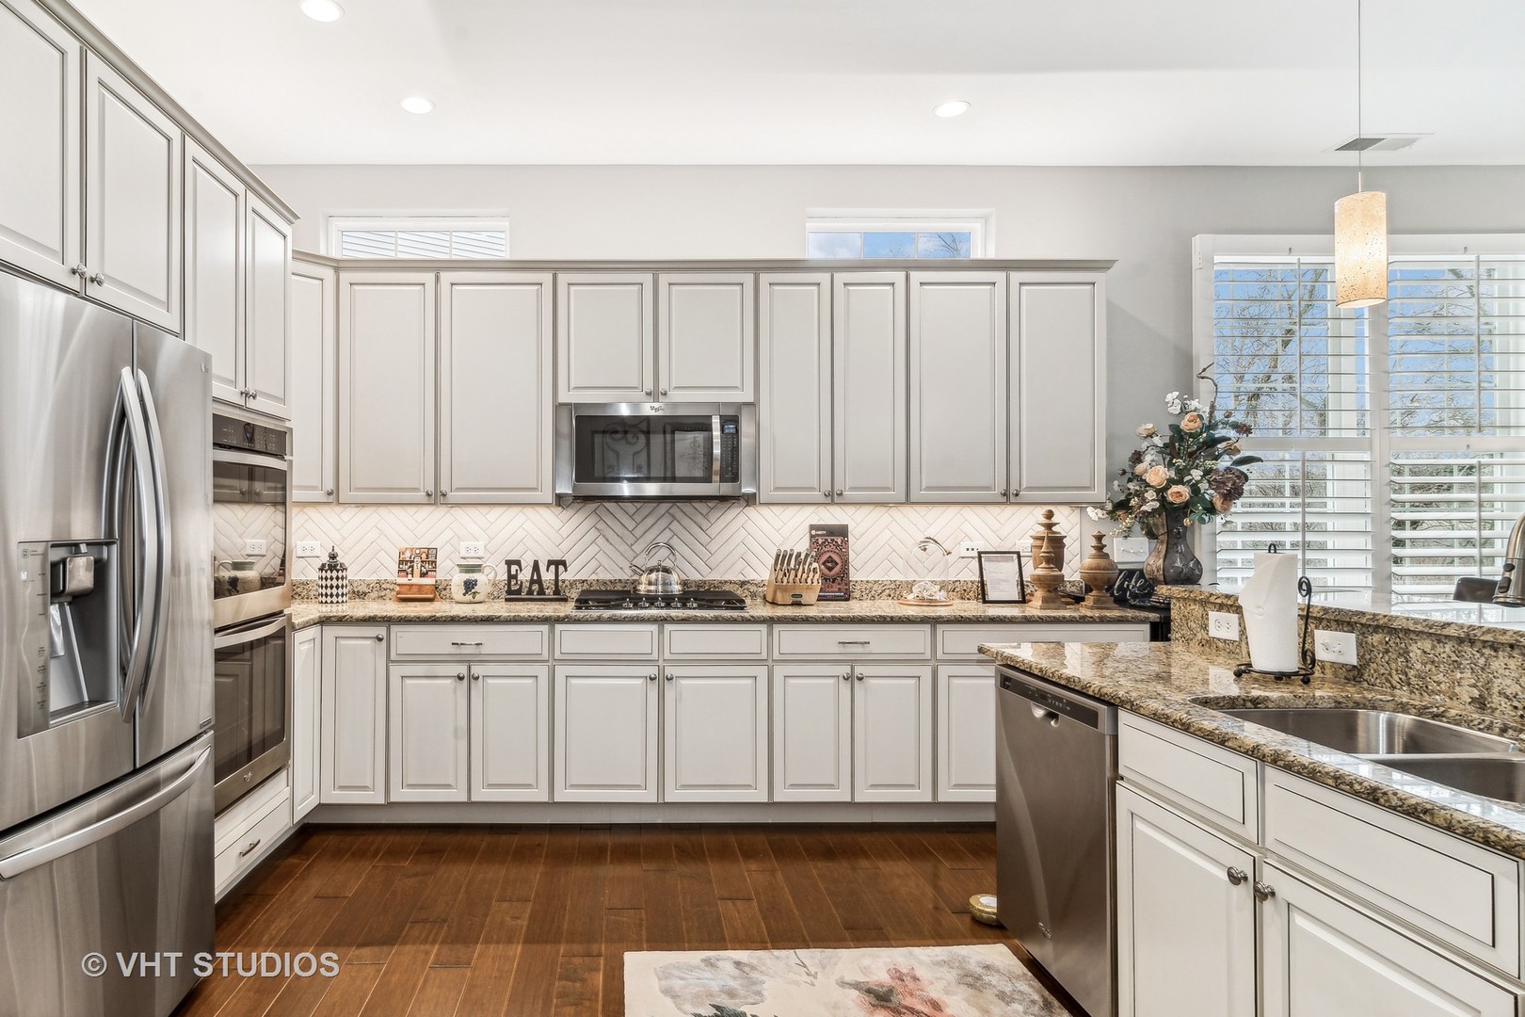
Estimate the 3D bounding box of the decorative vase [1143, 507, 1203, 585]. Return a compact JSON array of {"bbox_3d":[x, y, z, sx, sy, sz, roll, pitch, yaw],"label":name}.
[{"bbox_3d":[1.400,0.122,2.600,0.197,0.275,0.190,0,0,0],"label":"decorative vase"}]

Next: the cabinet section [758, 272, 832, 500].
[{"bbox_3d":[0.148,-0.543,3.615,0.340,1.038,0.330,0,0,0],"label":"cabinet section"}]

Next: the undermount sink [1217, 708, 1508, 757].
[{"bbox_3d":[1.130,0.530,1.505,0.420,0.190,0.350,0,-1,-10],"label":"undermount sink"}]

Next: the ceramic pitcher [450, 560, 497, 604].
[{"bbox_3d":[-1.385,0.351,3.650,0.215,0.207,0.175,0,0,0],"label":"ceramic pitcher"}]

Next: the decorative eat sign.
[{"bbox_3d":[-1.073,0.343,3.635,0.302,0.195,0.055,0,-1,0],"label":"decorative eat sign"}]

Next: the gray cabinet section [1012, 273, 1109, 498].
[{"bbox_3d":[1.340,-0.549,3.615,0.442,1.044,0.330,0,0,0],"label":"gray cabinet section"}]

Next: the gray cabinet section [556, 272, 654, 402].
[{"bbox_3d":[-0.710,-0.773,3.615,0.445,0.585,0.330,0,0,0],"label":"gray cabinet section"}]

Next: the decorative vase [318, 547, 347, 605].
[{"bbox_3d":[-2.035,0.310,3.610,0.136,0.270,0.136,0,-1,0],"label":"decorative vase"}]

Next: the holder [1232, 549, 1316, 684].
[{"bbox_3d":[1.285,0.265,1.915,0.210,0.330,0.190,0,0,0],"label":"holder"}]

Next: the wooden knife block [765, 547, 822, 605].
[{"bbox_3d":[0.148,0.316,3.630,0.230,0.270,0.160,0,0,-6],"label":"wooden knife block"}]

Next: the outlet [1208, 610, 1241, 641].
[{"bbox_3d":[1.312,0.334,2.165,0.015,0.072,0.113,0,-1,-10],"label":"outlet"}]

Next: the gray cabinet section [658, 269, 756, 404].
[{"bbox_3d":[-0.253,-0.774,3.615,0.442,0.583,0.330,0,0,0],"label":"gray cabinet section"}]

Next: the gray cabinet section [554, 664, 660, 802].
[{"bbox_3d":[-0.647,0.930,3.450,0.440,0.571,0.580,0,0,0],"label":"gray cabinet section"}]

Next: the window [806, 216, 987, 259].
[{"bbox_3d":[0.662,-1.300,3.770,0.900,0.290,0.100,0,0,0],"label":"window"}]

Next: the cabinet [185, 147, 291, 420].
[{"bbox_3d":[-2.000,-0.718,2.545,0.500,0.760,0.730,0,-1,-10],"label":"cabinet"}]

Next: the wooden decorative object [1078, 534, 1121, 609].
[{"bbox_3d":[1.505,0.272,3.390,0.175,0.332,0.175,0,-1,0],"label":"wooden decorative object"}]

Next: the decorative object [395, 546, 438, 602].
[{"bbox_3d":[-1.665,0.310,3.670,0.215,0.265,0.120,0,-1,-2],"label":"decorative object"}]

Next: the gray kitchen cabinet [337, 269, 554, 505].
[{"bbox_3d":[-1.455,-0.565,3.600,0.990,1.070,0.320,0,0,0],"label":"gray kitchen cabinet"}]

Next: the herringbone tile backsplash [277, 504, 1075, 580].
[{"bbox_3d":[-0.400,0.161,3.735,4.000,0.380,0.025,0,0,0],"label":"herringbone tile backsplash"}]

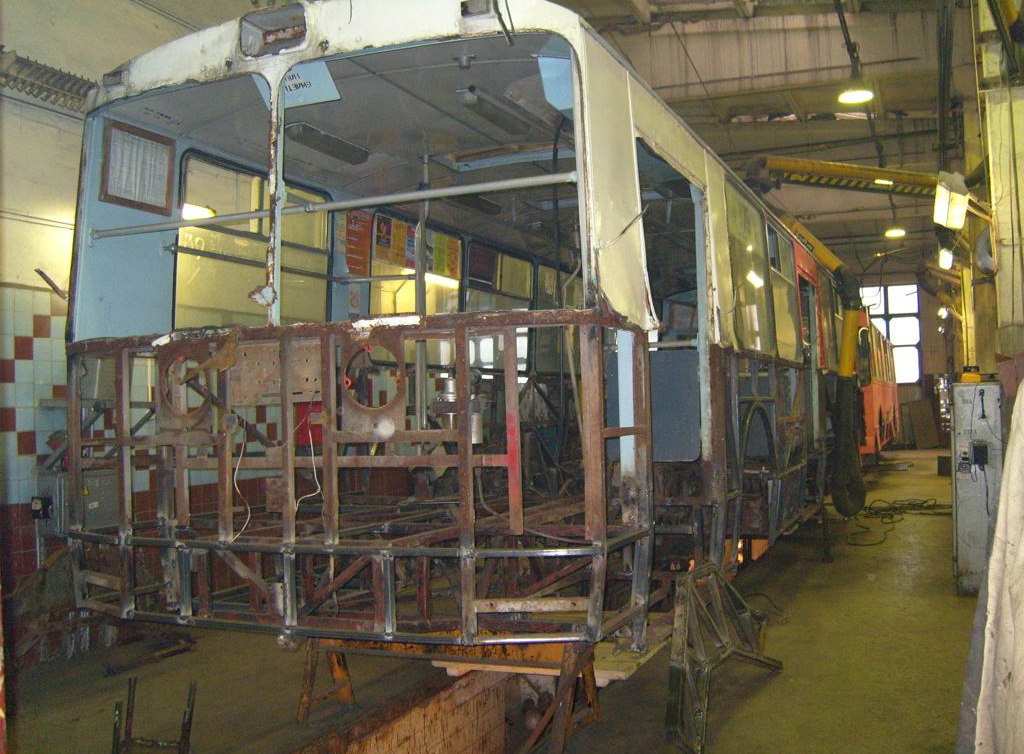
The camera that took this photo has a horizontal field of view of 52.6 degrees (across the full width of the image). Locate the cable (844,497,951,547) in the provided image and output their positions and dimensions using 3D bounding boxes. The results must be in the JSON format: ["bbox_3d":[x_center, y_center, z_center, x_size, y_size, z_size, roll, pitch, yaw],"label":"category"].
[{"bbox_3d":[5.049,1.830,13.438,1.150,0.070,5.300,-2,-2,23],"label":"cable"}]

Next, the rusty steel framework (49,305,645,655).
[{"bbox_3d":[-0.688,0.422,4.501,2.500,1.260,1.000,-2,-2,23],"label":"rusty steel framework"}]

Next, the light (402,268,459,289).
[{"bbox_3d":[-0.882,-1.136,11.486,0.140,0.120,1.420,-2,-2,23],"label":"light"}]

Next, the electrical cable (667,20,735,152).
[{"bbox_3d":[2.712,-4.149,14.738,0.900,1.900,0.300,-2,-2,23],"label":"electrical cable"}]

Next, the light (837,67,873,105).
[{"bbox_3d":[4.549,-3.847,13.712,0.440,0.410,0.440,-2,-2,23],"label":"light"}]

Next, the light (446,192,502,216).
[{"bbox_3d":[-0.249,-1.179,6.923,0.200,0.080,0.640,-2,-2,23],"label":"light"}]

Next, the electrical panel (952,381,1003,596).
[{"bbox_3d":[3.723,0.883,8.248,0.350,1.666,0.350,-2,-2,23],"label":"electrical panel"}]

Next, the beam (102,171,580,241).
[{"bbox_3d":[-0.828,-0.681,4.196,2.310,0.040,0.040,-2,-2,23],"label":"beam"}]

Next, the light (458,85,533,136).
[{"bbox_3d":[-0.068,-1.240,4.860,0.170,0.080,0.660,-2,-2,23],"label":"light"}]

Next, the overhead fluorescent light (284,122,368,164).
[{"bbox_3d":[-0.966,-1.217,5.327,0.200,0.080,0.640,-2,-2,23],"label":"overhead fluorescent light"}]

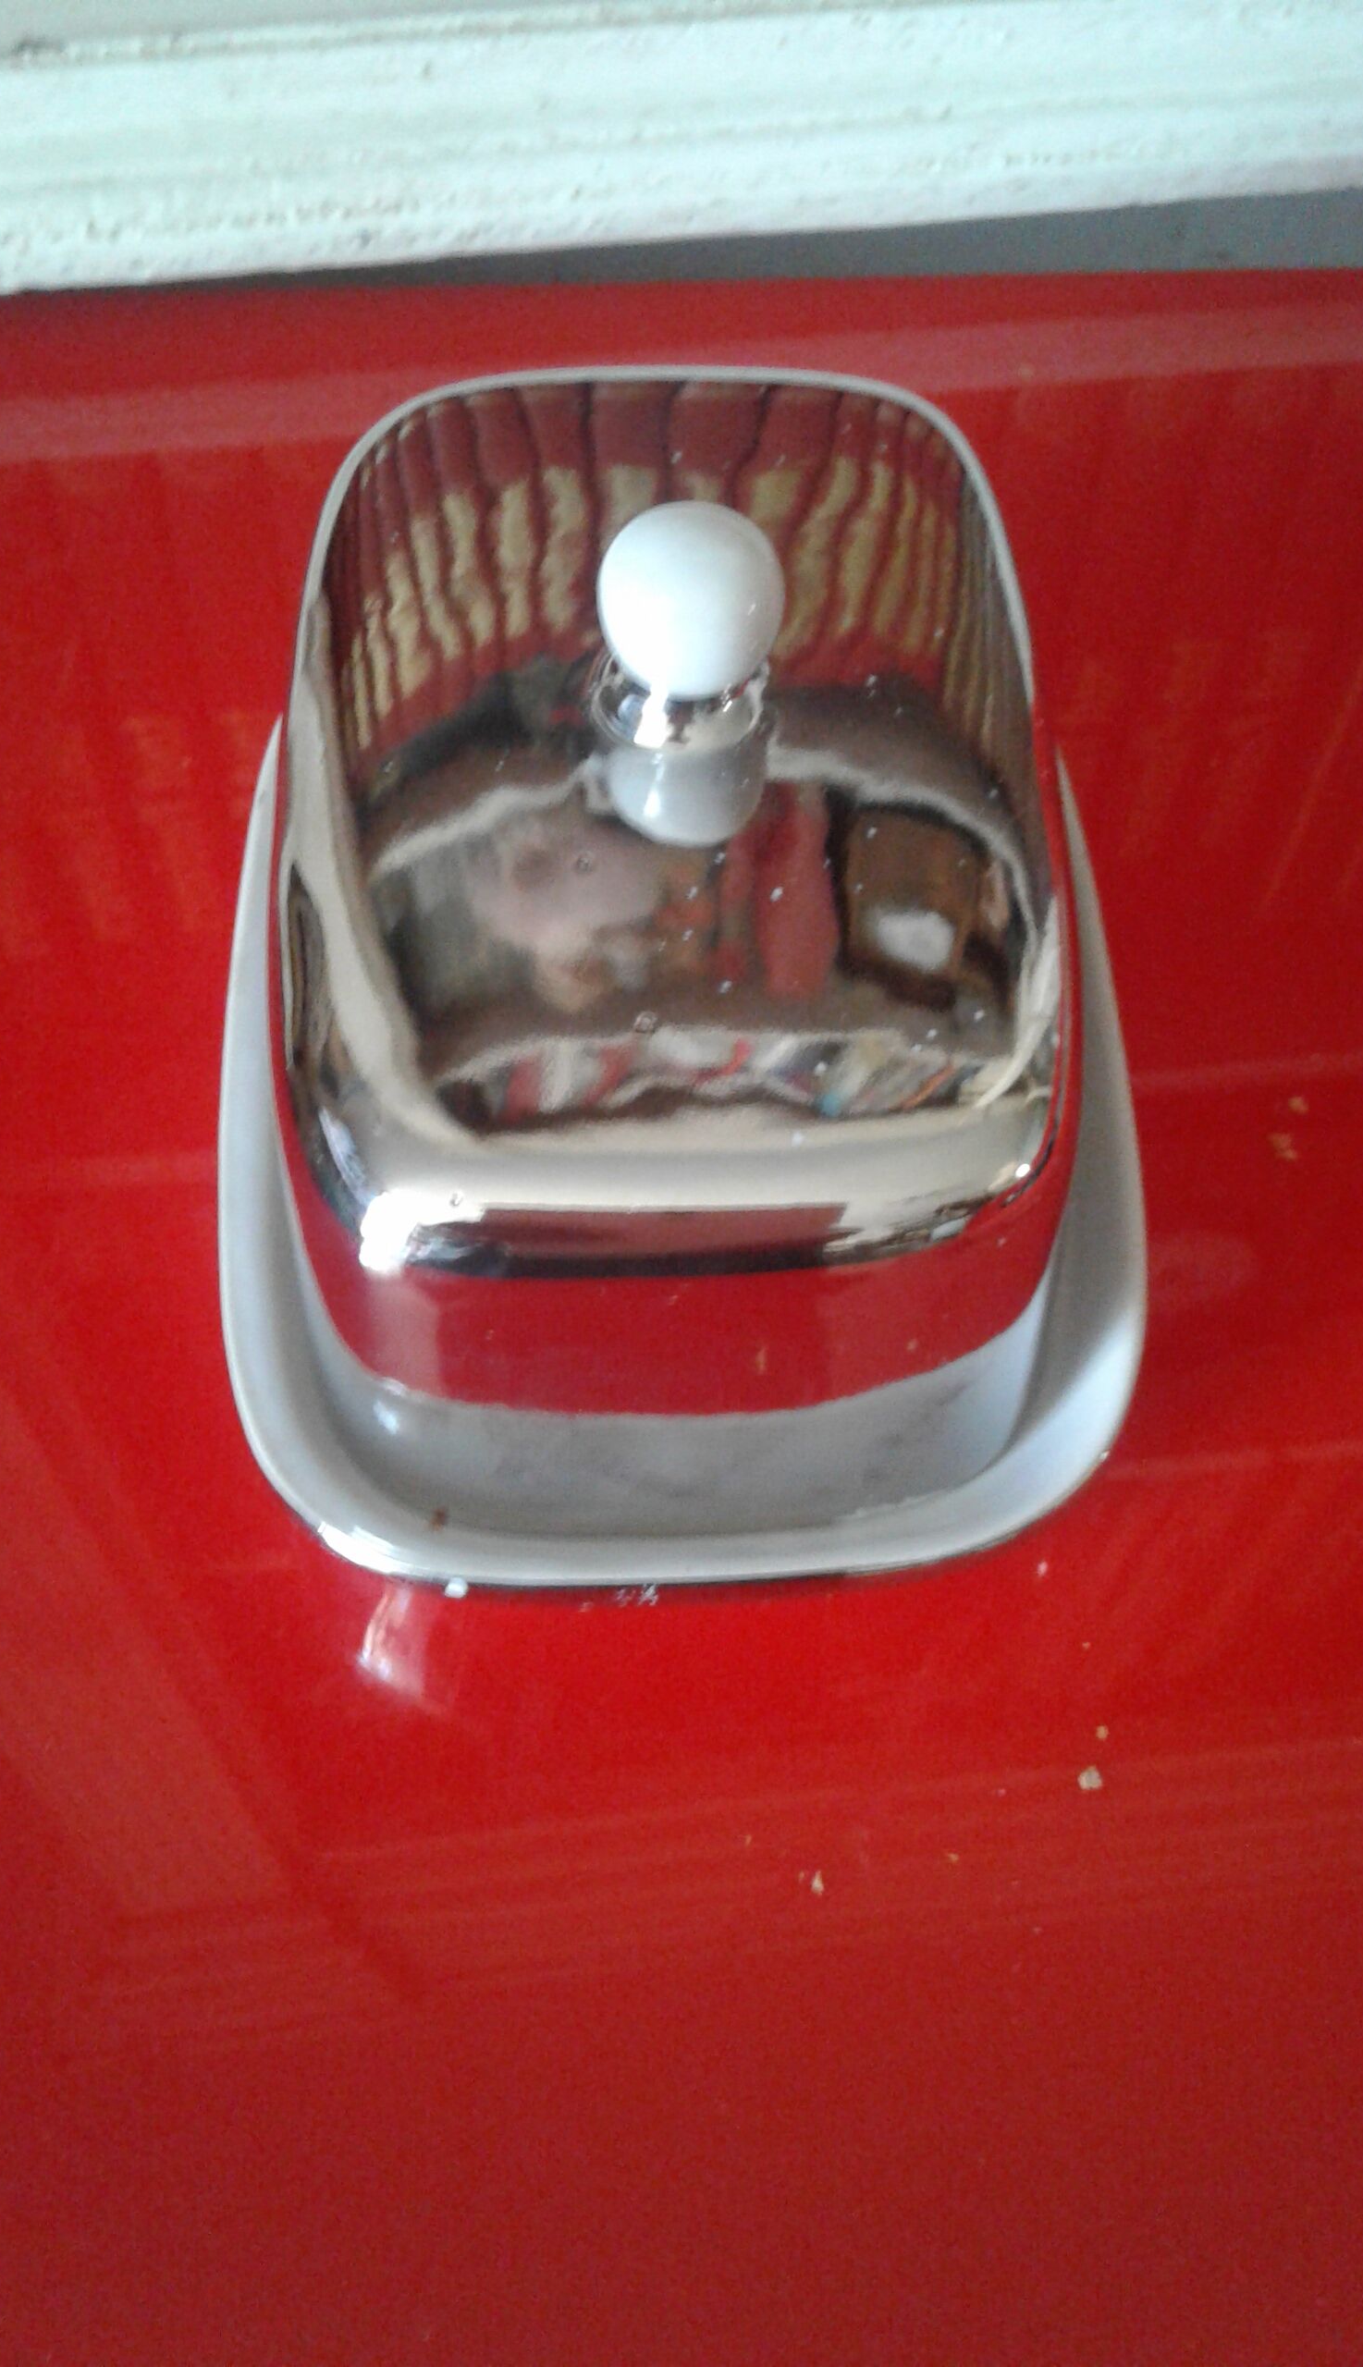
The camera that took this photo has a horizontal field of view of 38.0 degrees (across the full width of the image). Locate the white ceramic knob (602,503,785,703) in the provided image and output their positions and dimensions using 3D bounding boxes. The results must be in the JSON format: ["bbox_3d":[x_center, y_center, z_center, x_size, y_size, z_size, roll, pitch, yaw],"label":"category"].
[{"bbox_3d":[0.001,-0.063,0.213,0.020,0.021,0.020,-2,60,-1],"label":"white ceramic knob"}]

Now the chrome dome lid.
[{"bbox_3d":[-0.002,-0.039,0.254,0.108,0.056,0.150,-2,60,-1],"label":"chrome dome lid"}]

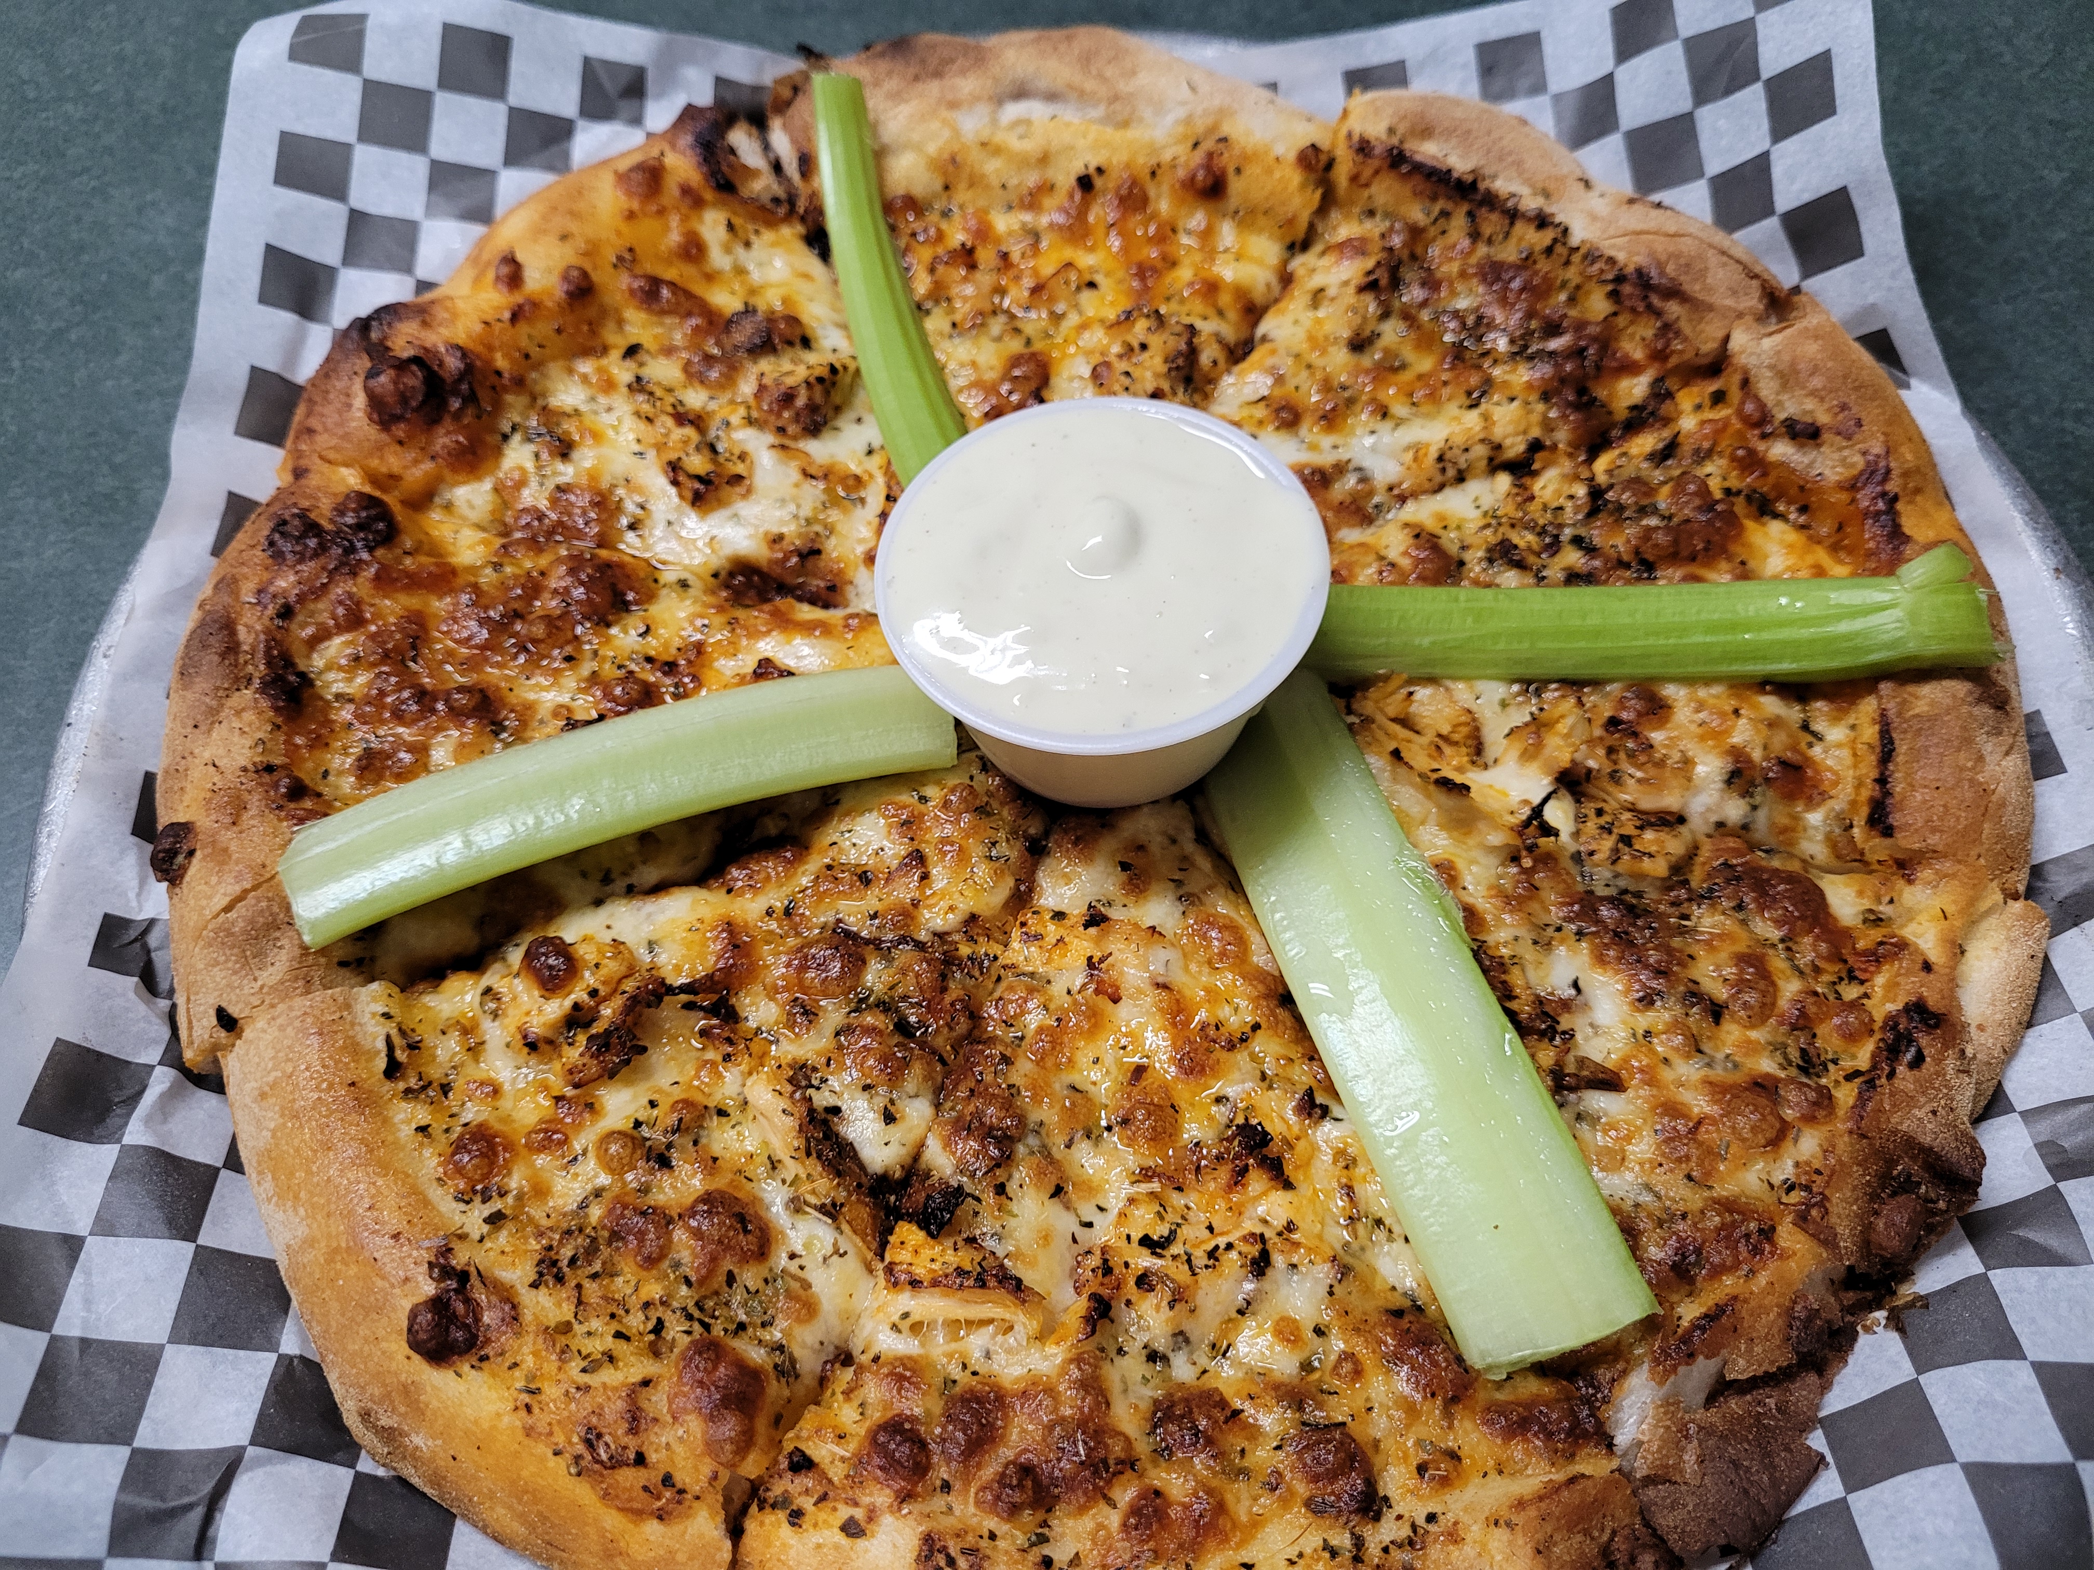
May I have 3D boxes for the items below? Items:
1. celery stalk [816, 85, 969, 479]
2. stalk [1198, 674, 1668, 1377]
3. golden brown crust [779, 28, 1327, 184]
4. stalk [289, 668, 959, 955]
[{"bbox_3d":[-0.029,-0.088,0.286,0.015,0.014,0.105,-12,70,-5],"label":"celery stalk"},{"bbox_3d":[0.051,0.031,0.227,0.026,0.012,0.101,-18,62,-8],"label":"stalk"},{"bbox_3d":[0.000,-0.134,0.319,0.109,0.026,0.044,2,62,3],"label":"golden brown crust"},{"bbox_3d":[-0.063,0.003,0.236,0.096,0.015,0.020,-17,63,-9],"label":"stalk"}]

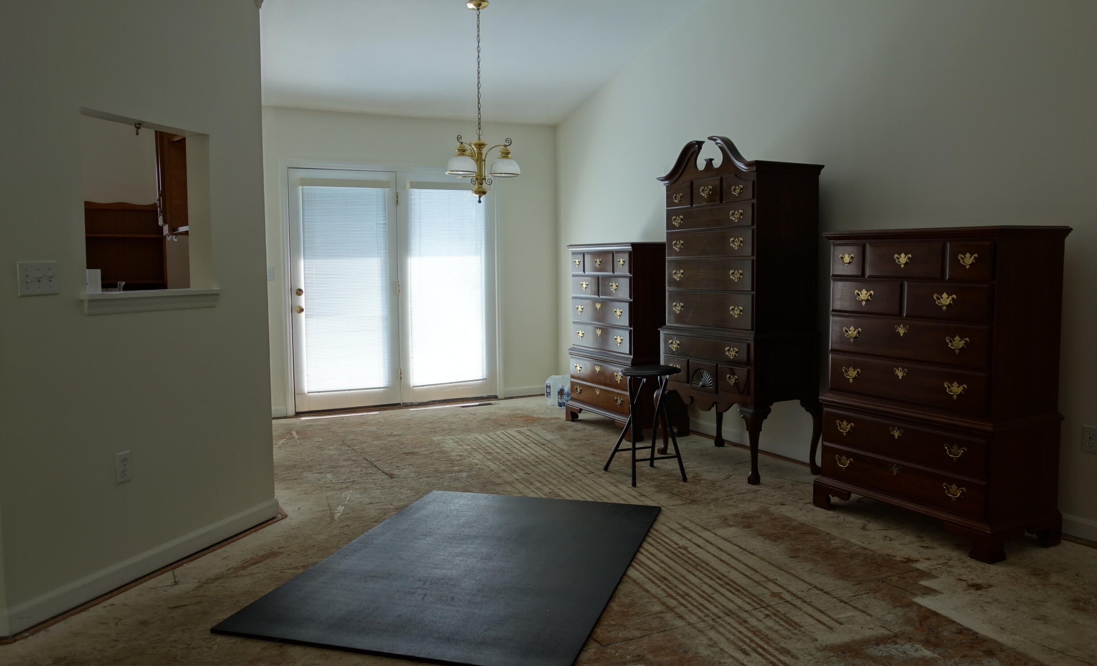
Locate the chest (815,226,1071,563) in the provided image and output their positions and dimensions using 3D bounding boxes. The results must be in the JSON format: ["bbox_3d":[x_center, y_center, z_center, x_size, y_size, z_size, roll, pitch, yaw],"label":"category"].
[{"bbox_3d":[1.785,0.216,3.960,0.492,1.366,0.960,-3,5,-29],"label":"chest"}]

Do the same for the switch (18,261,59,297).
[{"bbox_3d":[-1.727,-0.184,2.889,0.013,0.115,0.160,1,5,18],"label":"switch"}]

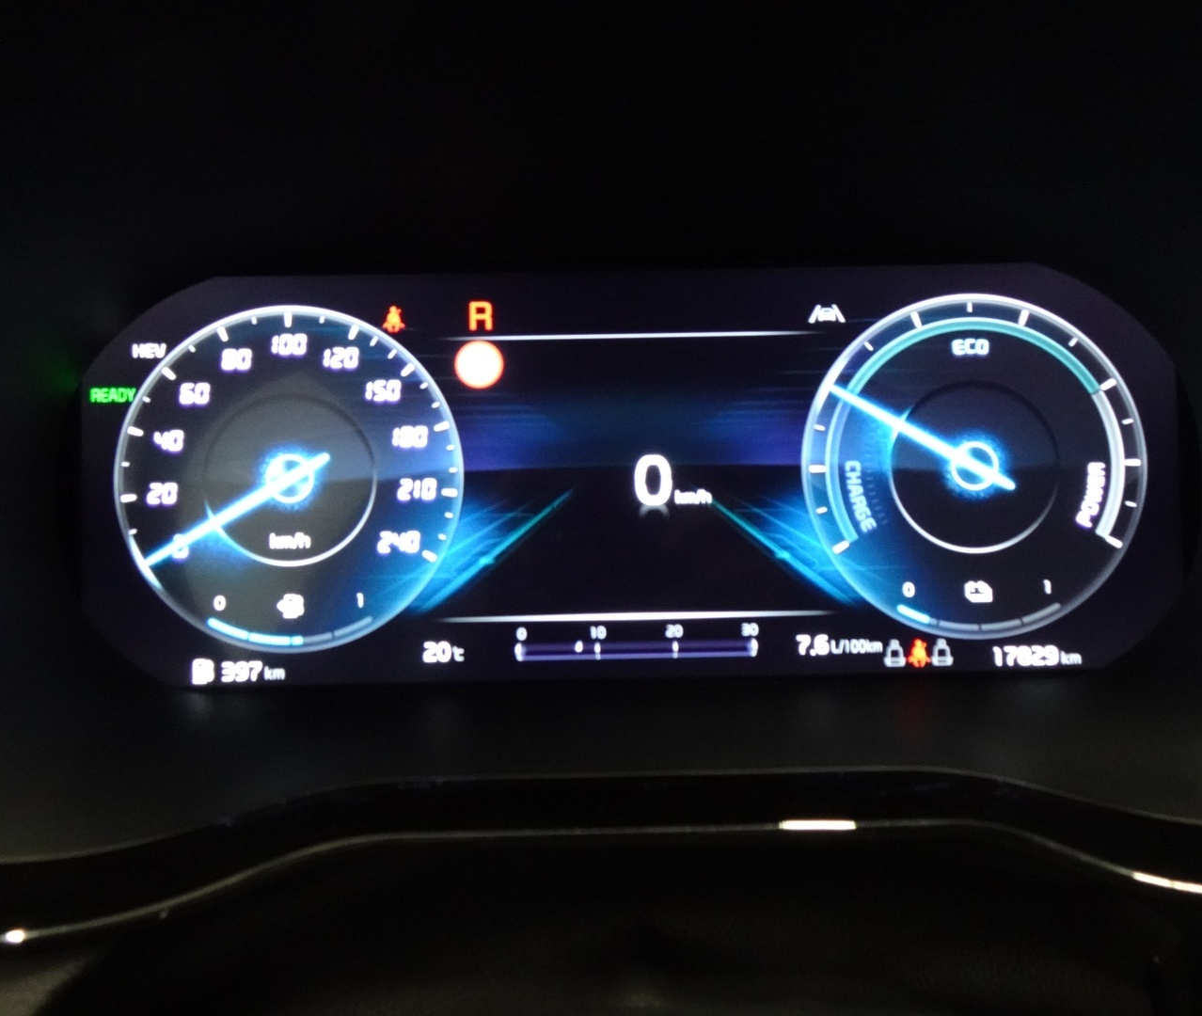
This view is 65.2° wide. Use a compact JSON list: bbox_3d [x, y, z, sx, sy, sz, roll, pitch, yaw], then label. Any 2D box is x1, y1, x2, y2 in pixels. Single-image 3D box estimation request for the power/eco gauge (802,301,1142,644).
[{"bbox_3d":[0.100,-0.011,0.252,0.092,0.092,0.010,-1,0,-1],"label":"power/eco gauge"}]

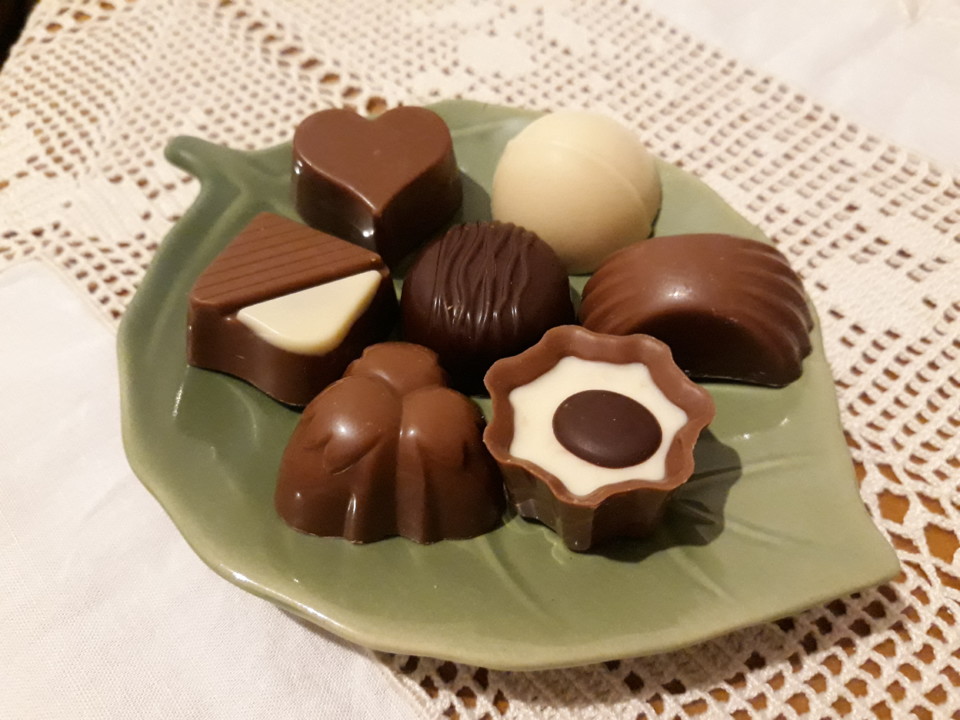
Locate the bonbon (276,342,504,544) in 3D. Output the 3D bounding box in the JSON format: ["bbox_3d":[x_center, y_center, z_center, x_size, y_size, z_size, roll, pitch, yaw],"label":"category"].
[{"bbox_3d":[-0.013,0.007,0.108,0.034,0.019,0.032,0,52,0],"label":"bonbon"}]

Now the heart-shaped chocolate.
[{"bbox_3d":[-0.019,-0.035,0.142,0.032,0.015,0.033,-6,55,-4],"label":"heart-shaped chocolate"}]

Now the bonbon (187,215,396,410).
[{"bbox_3d":[-0.031,-0.009,0.123,0.032,0.016,0.033,-8,54,-12],"label":"bonbon"}]

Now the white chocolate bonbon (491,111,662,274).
[{"bbox_3d":[0.019,-0.034,0.139,0.033,0.019,0.033,0,54,0],"label":"white chocolate bonbon"}]

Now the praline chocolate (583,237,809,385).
[{"bbox_3d":[0.037,-0.011,0.125,0.039,0.016,0.025,6,52,5],"label":"praline chocolate"}]

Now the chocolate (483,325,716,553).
[{"bbox_3d":[0.016,0.013,0.105,0.031,0.018,0.031,-5,48,0],"label":"chocolate"}]

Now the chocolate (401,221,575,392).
[{"bbox_3d":[0.001,-0.012,0.125,0.030,0.018,0.030,0,52,0],"label":"chocolate"}]

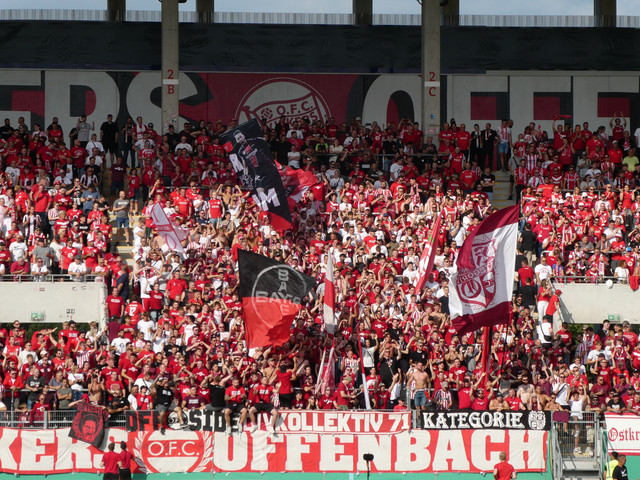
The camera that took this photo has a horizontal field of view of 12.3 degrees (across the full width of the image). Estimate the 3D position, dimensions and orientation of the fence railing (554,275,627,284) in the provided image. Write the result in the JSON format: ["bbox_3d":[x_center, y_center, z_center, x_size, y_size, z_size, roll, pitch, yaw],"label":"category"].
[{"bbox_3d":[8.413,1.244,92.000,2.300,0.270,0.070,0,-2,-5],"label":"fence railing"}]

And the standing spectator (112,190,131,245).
[{"bbox_3d":[-6.522,-0.710,97.300,0.540,1.790,0.420,1,-2,-14],"label":"standing spectator"}]

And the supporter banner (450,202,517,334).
[{"bbox_3d":[4.643,0.847,83.500,1.950,3.650,0.800,0,0,0],"label":"supporter banner"}]

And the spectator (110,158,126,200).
[{"bbox_3d":[-6.774,-1.926,99.600,0.570,1.760,0.380,0,-2,-7],"label":"spectator"}]

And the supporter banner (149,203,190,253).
[{"bbox_3d":[-4.675,-0.391,92.500,1.300,1.600,0.400,0,-2,-5],"label":"supporter banner"}]

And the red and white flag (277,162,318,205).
[{"bbox_3d":[-0.771,-1.820,97.000,1.500,1.550,0.500,0,-2,-5],"label":"red and white flag"}]

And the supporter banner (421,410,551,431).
[{"bbox_3d":[4.672,5.064,83.000,3.700,0.580,0.100,0,0,0],"label":"supporter banner"}]

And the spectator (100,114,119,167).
[{"bbox_3d":[-7.400,-3.488,104.000,0.620,1.840,0.360,0,0,-6],"label":"spectator"}]

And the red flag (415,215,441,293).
[{"bbox_3d":[3.216,0.404,88.500,0.720,2.300,0.400,0,-2,-5],"label":"red flag"}]

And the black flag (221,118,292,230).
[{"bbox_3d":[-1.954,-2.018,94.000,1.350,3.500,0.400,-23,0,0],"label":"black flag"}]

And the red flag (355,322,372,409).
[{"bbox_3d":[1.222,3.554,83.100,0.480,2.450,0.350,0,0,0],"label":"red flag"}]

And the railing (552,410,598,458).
[{"bbox_3d":[7.082,5.405,82.000,1.270,1.360,0.080,0,-2,-5],"label":"railing"}]

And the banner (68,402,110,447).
[{"bbox_3d":[-6.480,5.164,82.800,1.000,1.080,0.200,13,0,0],"label":"banner"}]

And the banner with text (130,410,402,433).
[{"bbox_3d":[-1.445,5.092,83.000,7.950,0.600,0.100,0,0,0],"label":"banner with text"}]

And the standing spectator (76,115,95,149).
[{"bbox_3d":[-8.117,-3.410,102.400,0.600,1.800,0.450,0,-2,-7],"label":"standing spectator"}]

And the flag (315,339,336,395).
[{"bbox_3d":[0.182,3.597,82.800,0.580,1.580,0.300,0,-2,-5],"label":"flag"}]

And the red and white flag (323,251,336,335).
[{"bbox_3d":[0.275,1.517,85.500,0.420,2.400,0.450,0,0,0],"label":"red and white flag"}]

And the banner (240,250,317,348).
[{"bbox_3d":[-1.207,1.690,84.000,2.200,2.800,0.700,0,0,0],"label":"banner"}]

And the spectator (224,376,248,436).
[{"bbox_3d":[-2.283,4.531,80.500,0.600,1.580,0.750,0,-2,-5],"label":"spectator"}]

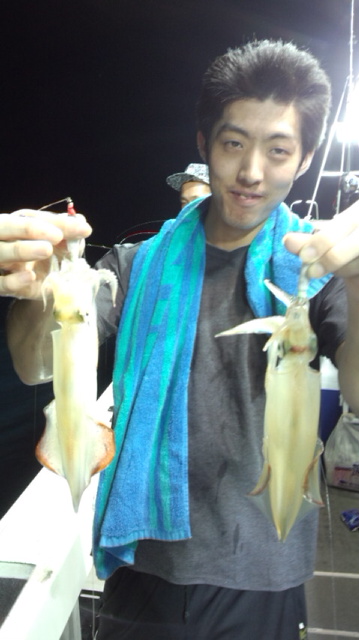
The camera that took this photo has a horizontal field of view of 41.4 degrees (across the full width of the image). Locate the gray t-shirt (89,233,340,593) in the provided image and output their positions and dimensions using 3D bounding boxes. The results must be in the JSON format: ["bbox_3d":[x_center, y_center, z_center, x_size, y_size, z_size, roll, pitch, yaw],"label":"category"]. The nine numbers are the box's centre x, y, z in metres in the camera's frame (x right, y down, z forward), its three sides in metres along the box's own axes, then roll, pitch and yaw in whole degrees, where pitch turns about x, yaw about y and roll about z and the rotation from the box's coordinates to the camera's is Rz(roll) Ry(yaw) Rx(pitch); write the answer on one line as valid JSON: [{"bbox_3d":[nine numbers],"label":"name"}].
[{"bbox_3d":[0.073,0.142,0.860,0.450,0.610,0.260,1,9,5],"label":"gray t-shirt"}]

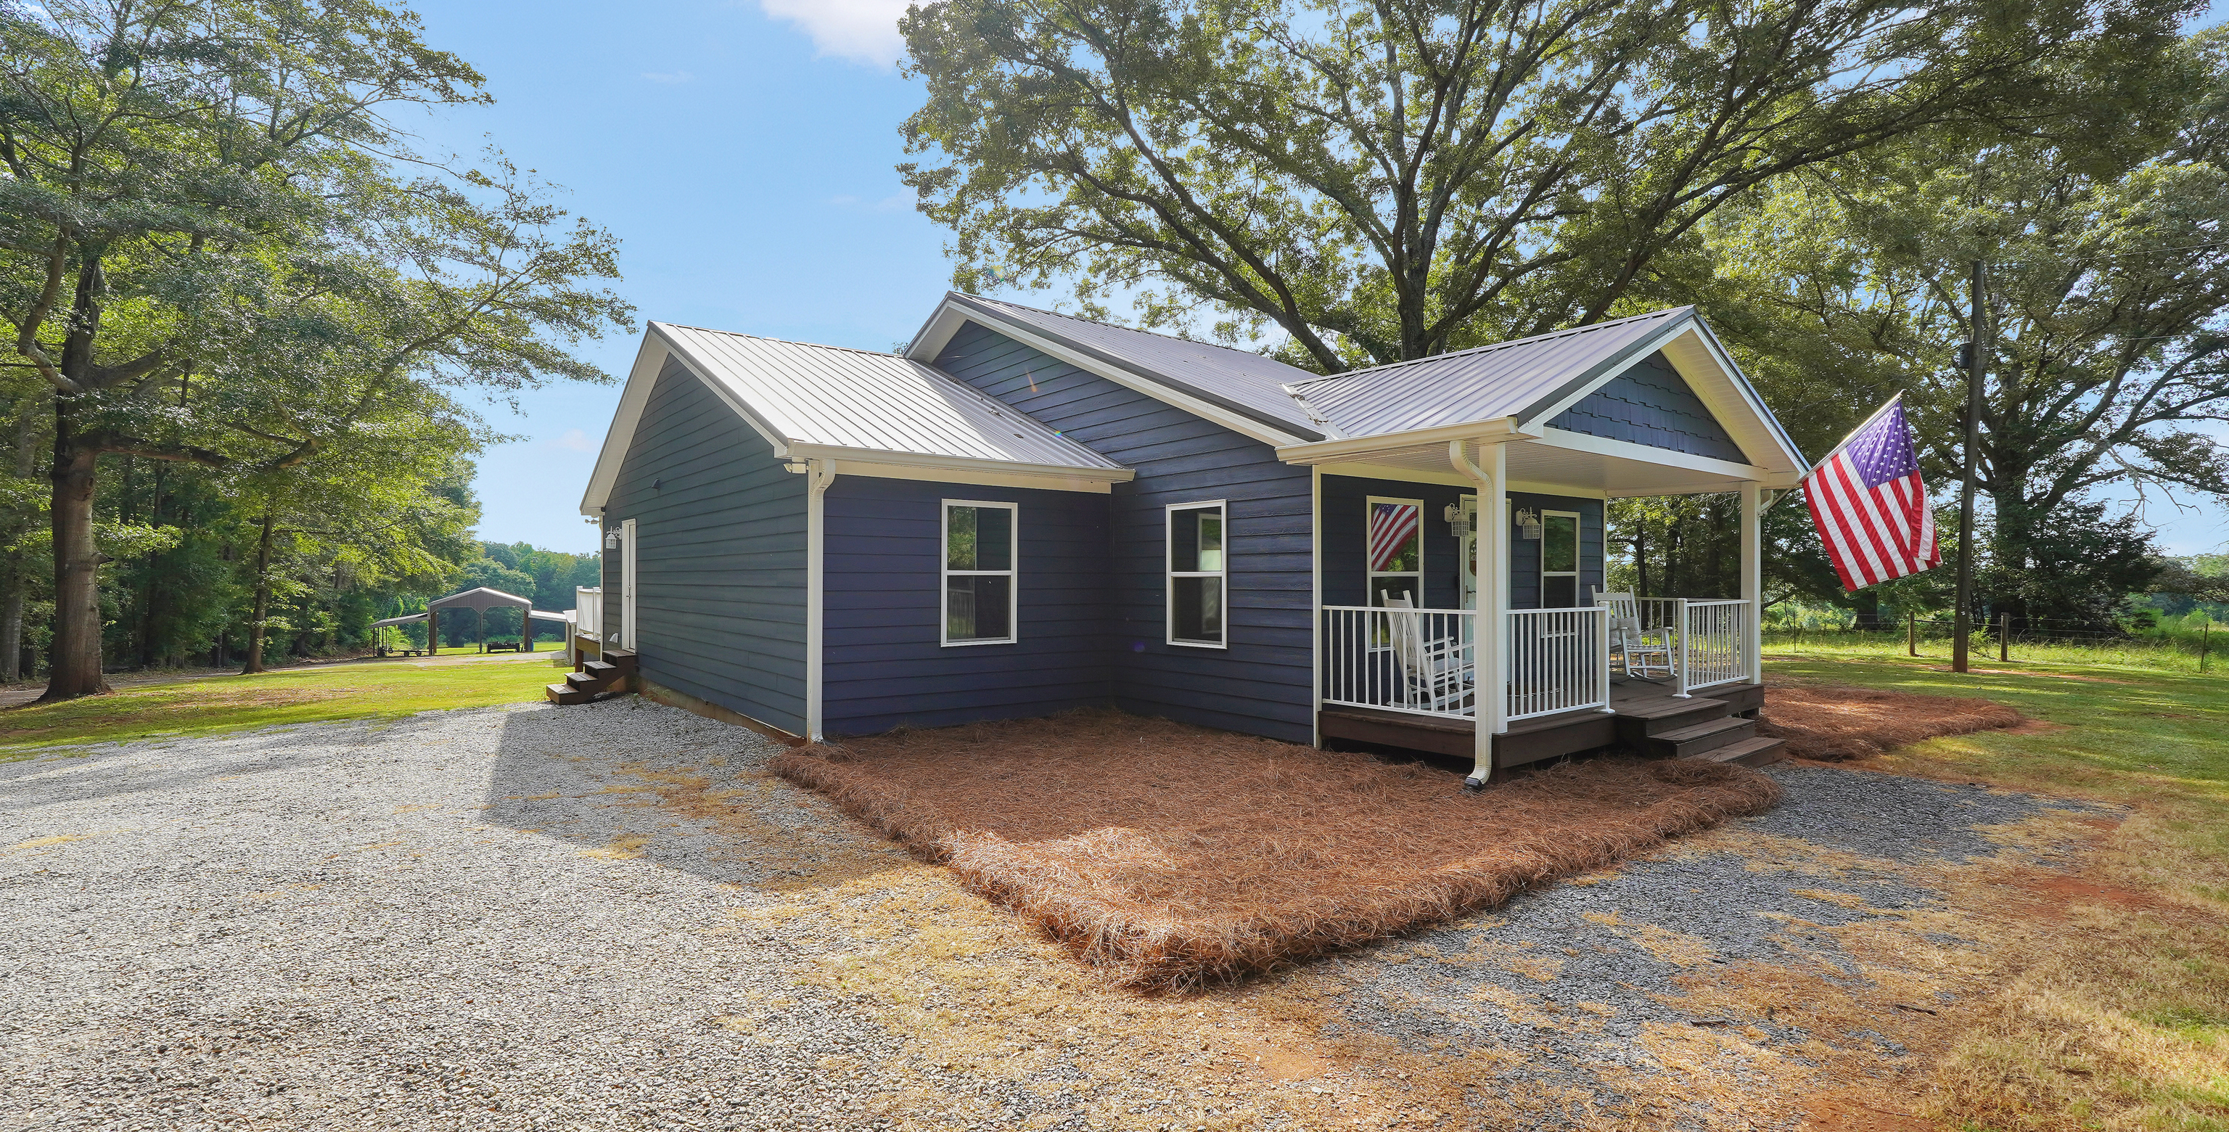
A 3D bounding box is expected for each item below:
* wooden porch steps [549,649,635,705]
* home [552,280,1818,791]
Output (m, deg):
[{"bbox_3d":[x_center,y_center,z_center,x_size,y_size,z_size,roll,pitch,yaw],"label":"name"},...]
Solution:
[{"bbox_3d":[-8.204,1.724,14.560,1.050,0.675,1.170,1,-1,-39],"label":"wooden porch steps"},{"bbox_3d":[-0.807,-1.032,13.886,10.170,5.780,16.100,1,-1,-39],"label":"home"}]

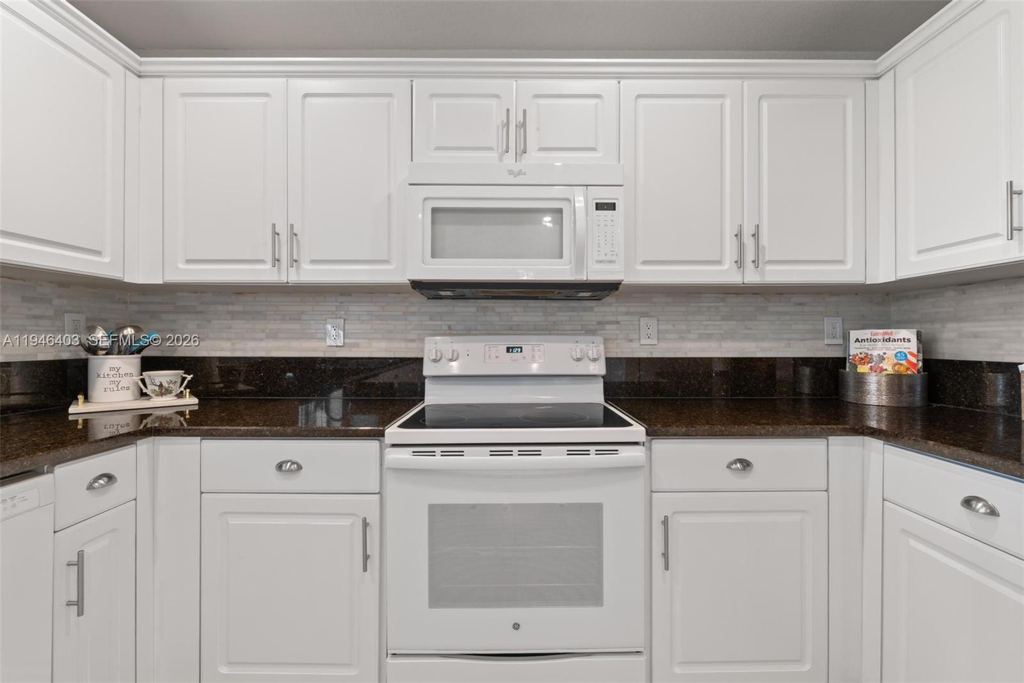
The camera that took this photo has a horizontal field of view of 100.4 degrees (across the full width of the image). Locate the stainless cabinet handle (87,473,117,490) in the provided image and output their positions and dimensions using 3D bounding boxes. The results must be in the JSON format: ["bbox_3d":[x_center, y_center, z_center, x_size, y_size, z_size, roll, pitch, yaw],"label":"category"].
[{"bbox_3d":[-1.059,0.363,1.115,0.025,0.030,0.083,0,0,0],"label":"stainless cabinet handle"}]

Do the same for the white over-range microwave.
[{"bbox_3d":[0.014,-0.405,1.690,0.760,0.430,0.400,0,0,0],"label":"white over-range microwave"}]

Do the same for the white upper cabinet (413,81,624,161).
[{"bbox_3d":[0.013,-0.806,1.722,0.760,0.315,0.340,0,0,0],"label":"white upper cabinet"}]

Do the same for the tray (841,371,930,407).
[{"bbox_3d":[1.500,0.187,1.735,0.265,0.125,0.260,0,0,41],"label":"tray"}]

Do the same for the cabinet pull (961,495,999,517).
[{"bbox_3d":[1.040,0.365,0.960,0.025,0.030,0.082,0,0,0],"label":"cabinet pull"}]

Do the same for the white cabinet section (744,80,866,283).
[{"bbox_3d":[1.075,-0.585,1.733,0.449,0.747,0.330,0,0,0],"label":"white cabinet section"}]

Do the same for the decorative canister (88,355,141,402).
[{"bbox_3d":[-1.575,0.146,1.695,0.155,0.172,0.155,0,0,-42],"label":"decorative canister"}]

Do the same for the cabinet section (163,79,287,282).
[{"bbox_3d":[-1.045,-0.583,1.717,0.451,0.744,0.330,0,0,0],"label":"cabinet section"}]

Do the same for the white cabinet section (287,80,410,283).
[{"bbox_3d":[-0.594,-0.583,1.720,0.454,0.745,0.330,0,0,0],"label":"white cabinet section"}]

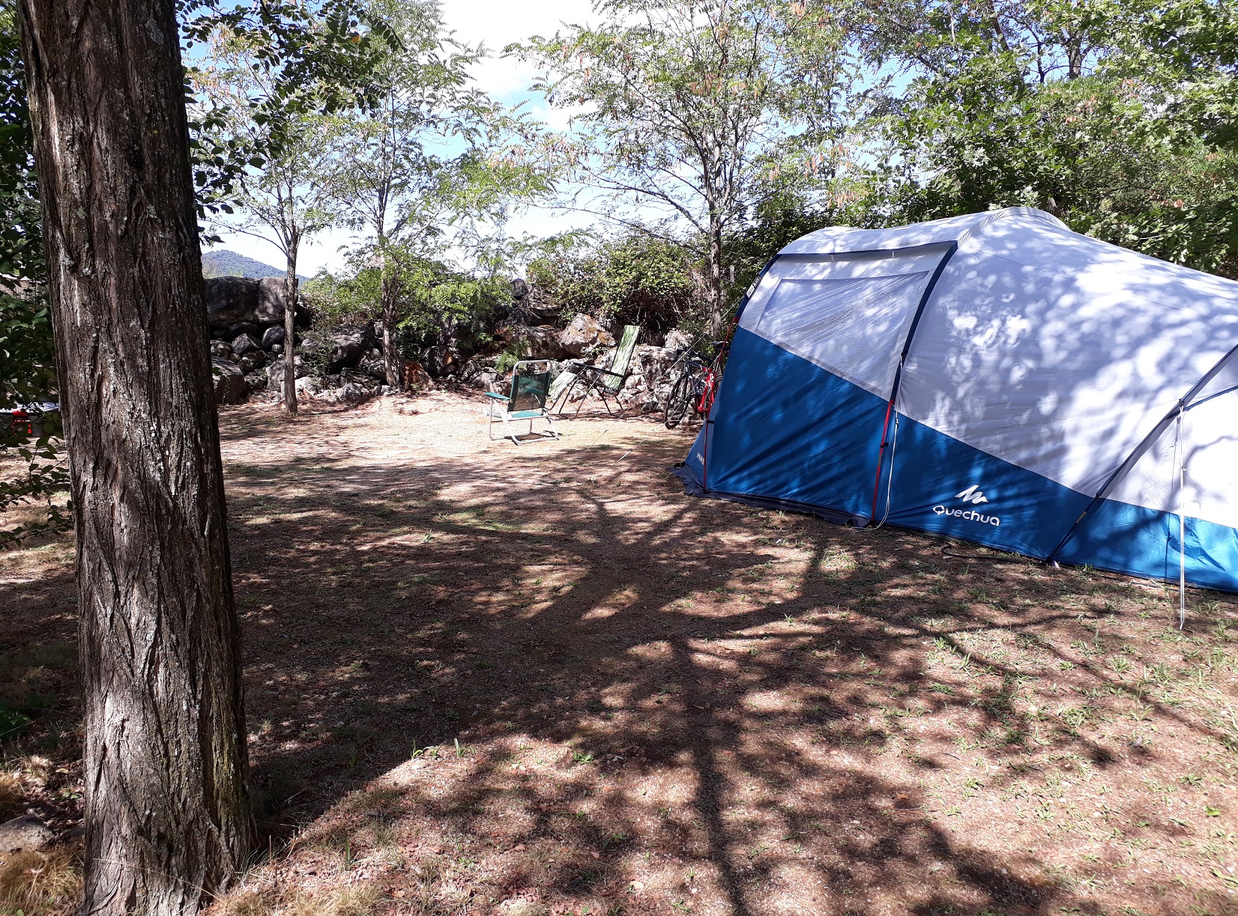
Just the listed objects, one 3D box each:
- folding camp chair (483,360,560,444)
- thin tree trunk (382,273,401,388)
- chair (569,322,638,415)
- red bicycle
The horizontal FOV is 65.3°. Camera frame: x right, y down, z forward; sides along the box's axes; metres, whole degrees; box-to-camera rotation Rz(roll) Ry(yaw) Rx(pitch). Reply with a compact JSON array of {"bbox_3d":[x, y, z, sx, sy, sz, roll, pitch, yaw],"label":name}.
[{"bbox_3d":[-1.020,-0.615,10.130,0.580,0.860,0.620,-9,13,-43],"label":"folding camp chair"},{"bbox_3d":[-3.530,-1.990,15.000,0.240,1.800,0.240,0,9,0],"label":"thin tree trunk"},{"bbox_3d":[-0.280,-1.120,12.200,1.000,1.100,0.620,-4,10,-23],"label":"chair"},{"bbox_3d":[0.950,-0.890,11.400,0.570,0.990,1.660,18,16,26],"label":"red bicycle"}]

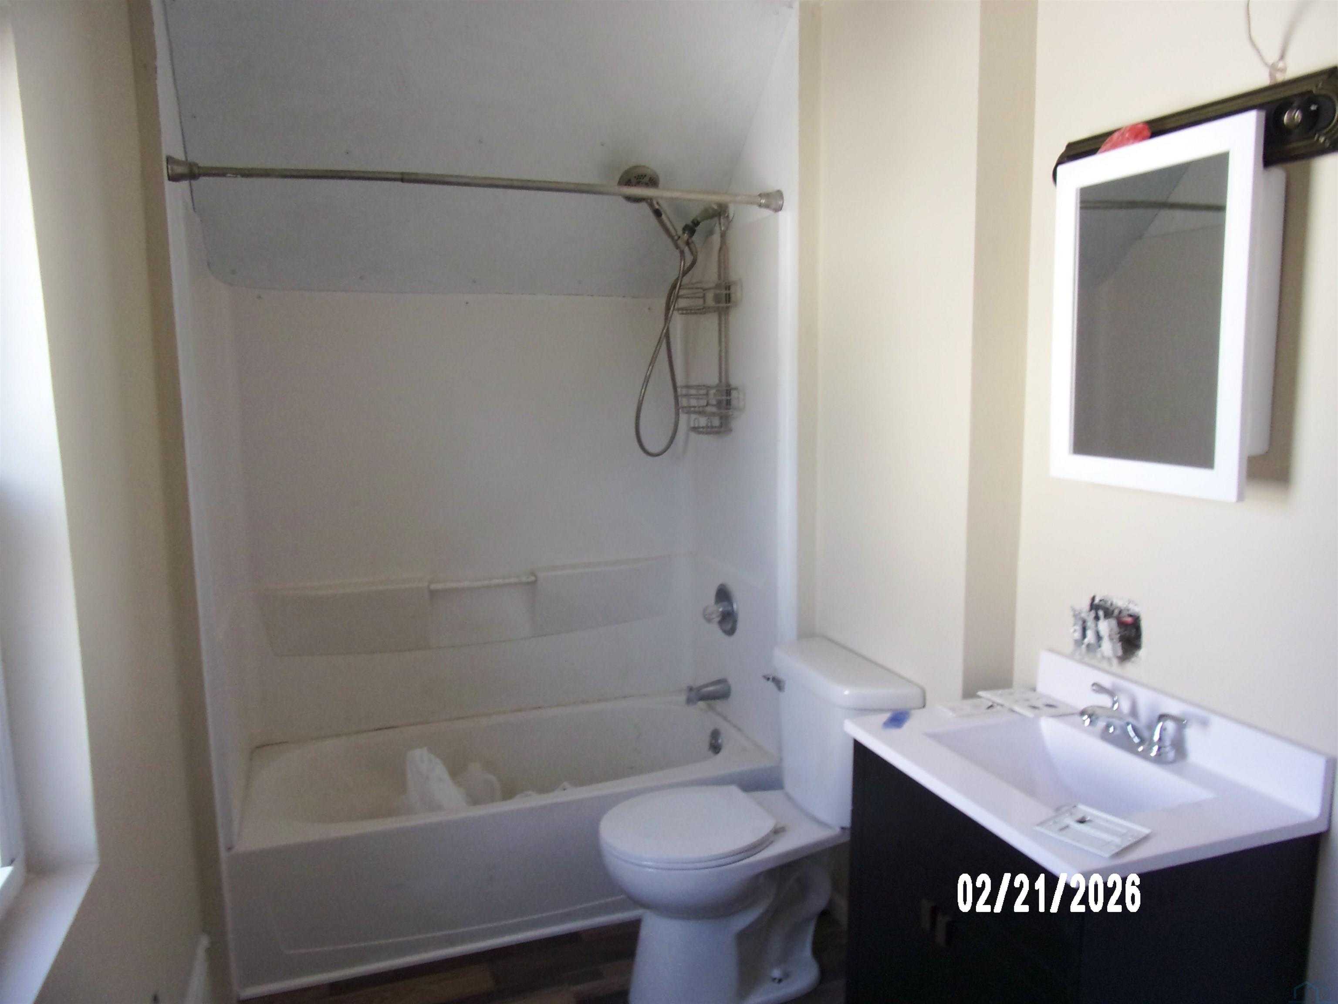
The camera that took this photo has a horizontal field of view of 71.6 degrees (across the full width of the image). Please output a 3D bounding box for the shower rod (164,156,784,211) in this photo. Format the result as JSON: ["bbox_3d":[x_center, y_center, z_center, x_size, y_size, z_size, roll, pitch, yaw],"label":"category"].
[{"bbox_3d":[-0.403,-0.785,2.319,1.520,0.056,0.056,-4,8,-19],"label":"shower rod"}]

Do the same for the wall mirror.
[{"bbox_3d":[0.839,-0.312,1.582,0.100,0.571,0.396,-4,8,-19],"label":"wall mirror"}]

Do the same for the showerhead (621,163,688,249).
[{"bbox_3d":[-0.028,-0.885,2.793,0.115,0.265,0.085,-25,32,8],"label":"showerhead"}]

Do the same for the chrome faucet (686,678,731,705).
[{"bbox_3d":[0.135,0.642,3.138,0.146,0.073,0.060,-4,8,-19],"label":"chrome faucet"}]

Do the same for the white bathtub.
[{"bbox_3d":[-0.499,0.978,2.919,1.520,0.392,0.720,-4,8,-19],"label":"white bathtub"}]

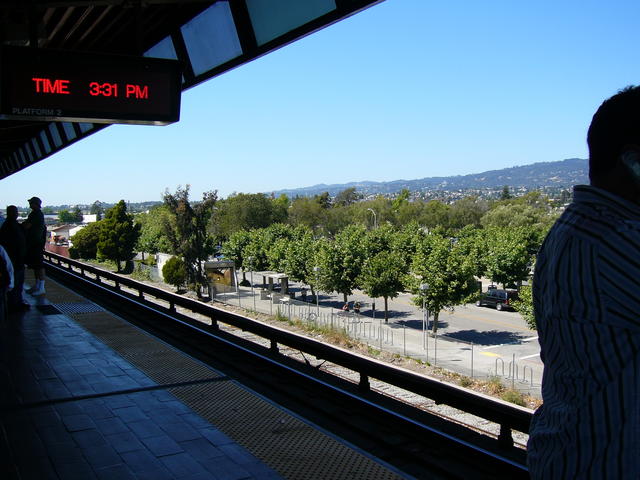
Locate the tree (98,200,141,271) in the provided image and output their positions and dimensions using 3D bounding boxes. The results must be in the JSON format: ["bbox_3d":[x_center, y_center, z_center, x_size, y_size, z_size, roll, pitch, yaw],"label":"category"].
[{"bbox_3d":[-29.643,-0.504,95.356,6.500,10.620,6.500,-2,3,-17],"label":"tree"}]

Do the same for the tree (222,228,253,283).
[{"bbox_3d":[-9.621,1.942,76.393,3.770,6.600,3.660,0,3,0],"label":"tree"}]

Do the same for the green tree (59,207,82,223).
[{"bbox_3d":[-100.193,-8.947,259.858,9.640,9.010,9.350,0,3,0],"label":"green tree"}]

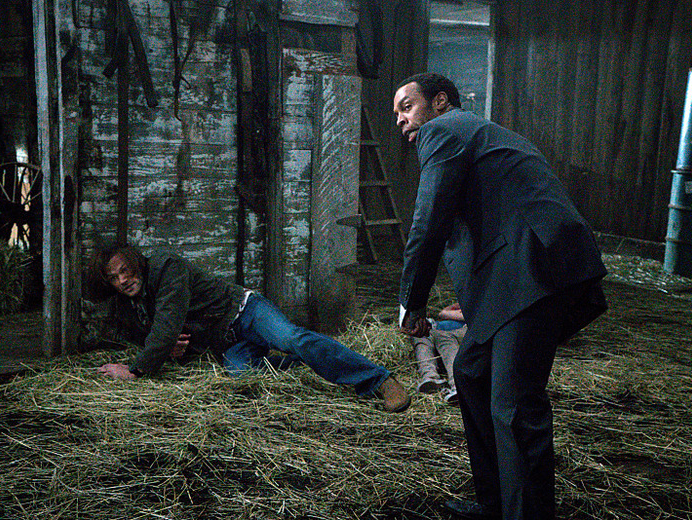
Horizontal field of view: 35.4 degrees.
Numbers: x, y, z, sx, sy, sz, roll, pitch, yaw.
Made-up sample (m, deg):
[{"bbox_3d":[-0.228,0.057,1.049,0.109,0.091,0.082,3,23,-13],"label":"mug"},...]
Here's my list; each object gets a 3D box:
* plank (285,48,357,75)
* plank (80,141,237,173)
[{"bbox_3d":[-0.159,-1.231,6.771,0.580,0.150,0.030,-4,9,-35],"label":"plank"},{"bbox_3d":[-1.076,-0.589,6.315,1.000,0.190,0.030,-4,9,-35],"label":"plank"}]

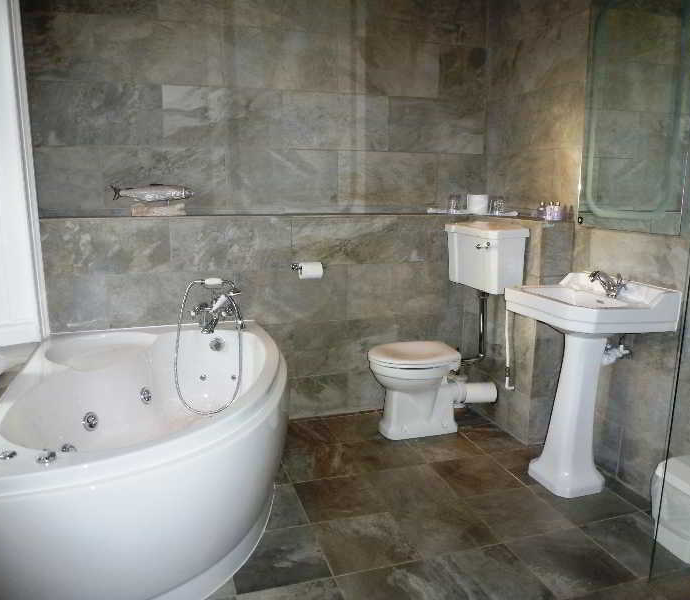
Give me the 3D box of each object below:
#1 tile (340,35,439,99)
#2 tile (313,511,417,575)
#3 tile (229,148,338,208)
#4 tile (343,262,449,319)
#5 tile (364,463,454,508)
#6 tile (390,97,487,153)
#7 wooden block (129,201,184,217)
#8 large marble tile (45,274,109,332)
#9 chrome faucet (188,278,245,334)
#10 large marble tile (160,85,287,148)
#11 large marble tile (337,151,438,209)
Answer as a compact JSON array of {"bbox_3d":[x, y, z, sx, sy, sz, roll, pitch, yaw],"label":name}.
[{"bbox_3d":[0.244,-1.283,3.066,0.600,0.300,0.015,-3,10,-16],"label":"tile"},{"bbox_3d":[0.066,0.844,1.931,0.302,0.012,0.302,-3,11,-17],"label":"tile"},{"bbox_3d":[-0.320,-0.648,2.961,0.597,0.300,0.012,-3,11,-17],"label":"tile"},{"bbox_3d":[0.299,-0.056,3.068,0.599,0.302,0.012,-3,10,-16],"label":"tile"},{"bbox_3d":[0.264,0.770,2.285,0.298,0.012,0.313,-3,10,-16],"label":"tile"},{"bbox_3d":[0.520,-0.988,3.160,0.597,0.298,0.012,-3,11,-17],"label":"tile"},{"bbox_3d":[-0.918,-0.447,2.717,0.258,0.072,0.085,-3,10,-16],"label":"wooden block"},{"bbox_3d":[-1.262,0.033,2.618,0.255,0.302,0.012,-3,10,-16],"label":"large marble tile"},{"bbox_3d":[-0.625,0.027,2.698,0.240,0.250,0.190,-3,11,-17],"label":"chrome faucet"},{"bbox_3d":[-0.617,-0.929,2.853,0.605,0.302,0.012,-3,10,-16],"label":"large marble tile"},{"bbox_3d":[0.246,-0.689,3.171,0.600,0.300,0.015,-3,10,-16],"label":"large marble tile"}]

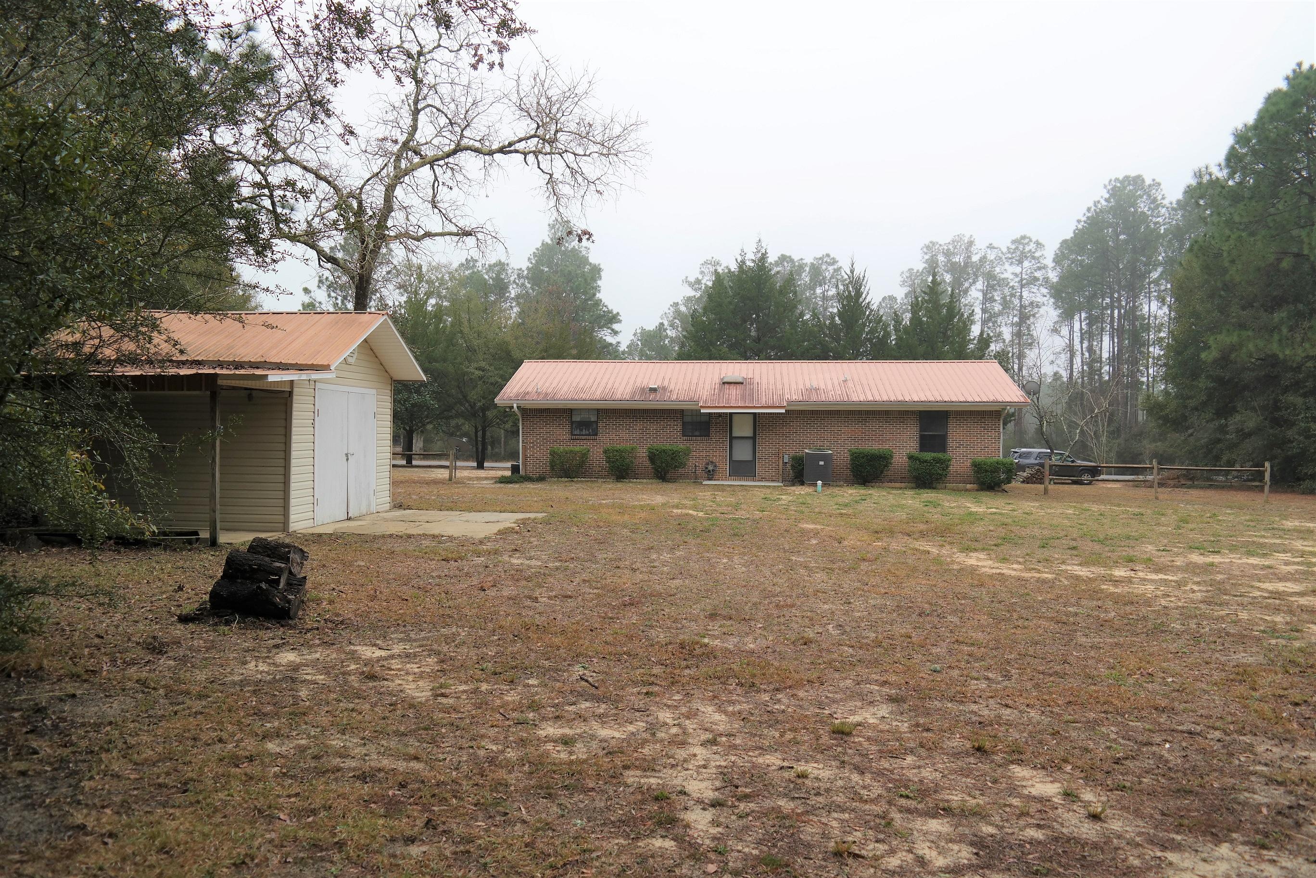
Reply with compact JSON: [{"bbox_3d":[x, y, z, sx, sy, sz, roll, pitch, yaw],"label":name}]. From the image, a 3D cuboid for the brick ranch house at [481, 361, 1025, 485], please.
[{"bbox_3d":[3.371,-0.680,34.130,16.300,4.100,8.400,0,1,5],"label":"brick ranch house"}]

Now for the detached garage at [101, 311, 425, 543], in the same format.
[{"bbox_3d":[-6.945,-0.362,15.170,4.950,3.400,6.100,0,1,5],"label":"detached garage"}]

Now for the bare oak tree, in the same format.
[{"bbox_3d":[-5.600,-5.200,25.000,10.600,13.600,10.200,0,1,5],"label":"bare oak tree"}]

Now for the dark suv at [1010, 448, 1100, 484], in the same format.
[{"bbox_3d":[20.500,1.450,51.000,4.820,1.820,1.920,0,1,4],"label":"dark suv"}]

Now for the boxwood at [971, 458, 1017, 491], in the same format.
[{"bbox_3d":[9.930,1.050,29.200,1.330,0.980,1.200,0,1,5],"label":"boxwood"}]

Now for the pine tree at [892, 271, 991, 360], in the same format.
[{"bbox_3d":[14.900,-3.200,52.000,5.800,11.200,5.800,0,1,5],"label":"pine tree"}]

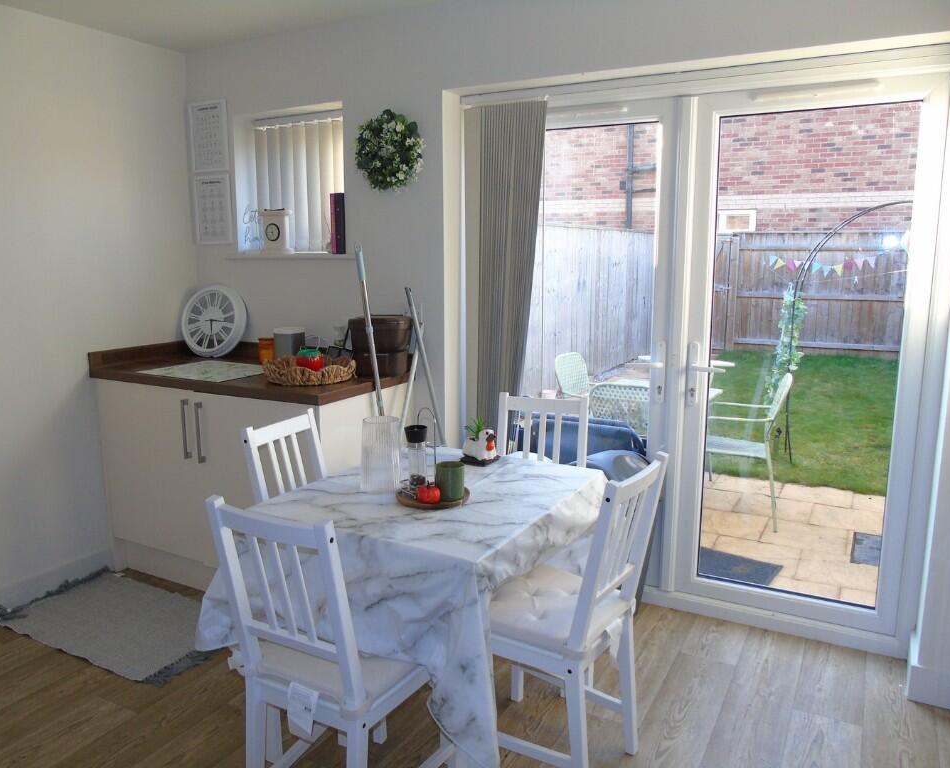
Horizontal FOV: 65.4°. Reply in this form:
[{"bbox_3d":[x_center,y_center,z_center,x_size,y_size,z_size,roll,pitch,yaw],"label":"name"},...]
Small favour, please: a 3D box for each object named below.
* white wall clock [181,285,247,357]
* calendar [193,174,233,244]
[{"bbox_3d":[-1.208,-0.287,3.438,0.325,0.325,0.060,3,-2,17],"label":"white wall clock"},{"bbox_3d":[-1.223,-0.810,3.445,0.229,0.321,0.018,5,11,28],"label":"calendar"}]

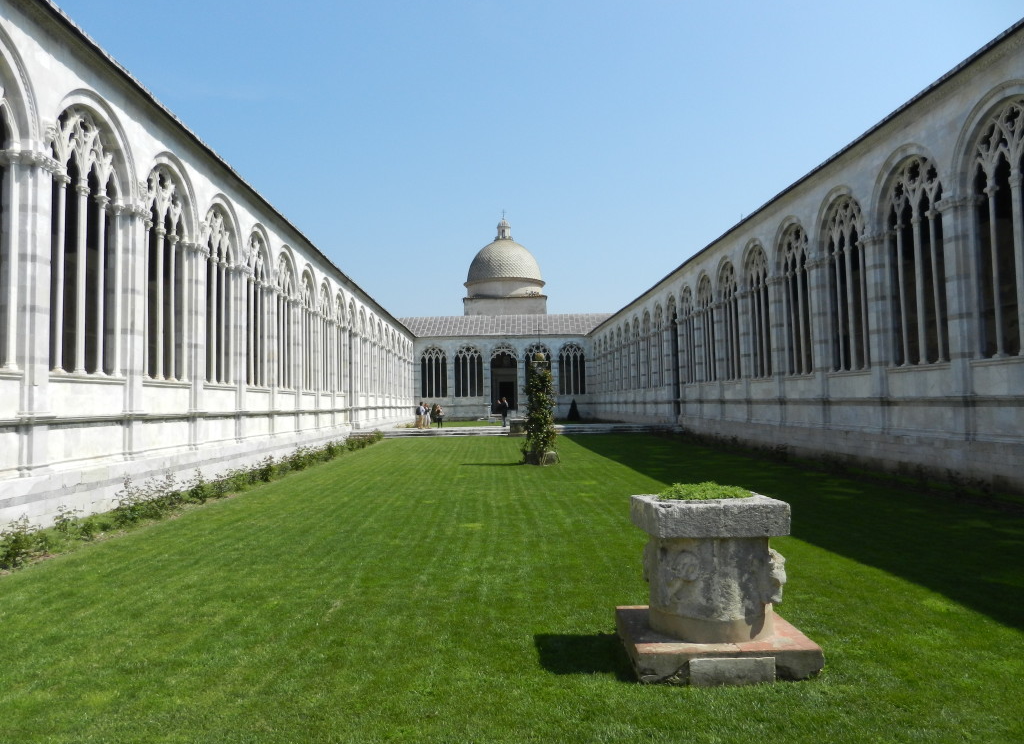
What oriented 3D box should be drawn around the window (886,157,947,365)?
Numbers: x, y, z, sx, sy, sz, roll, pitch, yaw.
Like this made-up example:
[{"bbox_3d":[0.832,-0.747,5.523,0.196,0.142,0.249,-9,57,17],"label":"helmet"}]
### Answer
[{"bbox_3d":[11.400,-3.224,21.082,0.450,5.970,3.050,-1,-2,-2],"label":"window"}]

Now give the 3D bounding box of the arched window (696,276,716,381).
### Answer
[{"bbox_3d":[10.779,-2.366,41.096,0.450,5.970,3.050,-1,-2,-2],"label":"arched window"}]

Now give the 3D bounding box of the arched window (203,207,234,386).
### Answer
[{"bbox_3d":[-9.641,-2.535,24.050,0.485,5.946,3.104,-1,-2,-2],"label":"arched window"}]

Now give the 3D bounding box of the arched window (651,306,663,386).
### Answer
[{"bbox_3d":[10.355,-1.766,51.659,0.485,5.946,3.104,-1,-2,-2],"label":"arched window"}]

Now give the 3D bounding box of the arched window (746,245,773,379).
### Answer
[{"bbox_3d":[11.025,-2.706,33.170,0.450,5.970,3.050,-1,-2,-2],"label":"arched window"}]

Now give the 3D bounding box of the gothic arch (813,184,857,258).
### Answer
[{"bbox_3d":[11.170,-5.273,25.437,0.500,2.100,3.600,-1,-2,-2],"label":"gothic arch"}]

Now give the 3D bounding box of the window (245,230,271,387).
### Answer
[{"bbox_3d":[-9.746,-2.368,27.925,0.485,5.946,3.104,-1,-2,-2],"label":"window"}]

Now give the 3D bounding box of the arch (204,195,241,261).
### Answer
[{"bbox_3d":[-9.668,-4.807,24.147,0.485,2.115,3.395,-1,-2,-2],"label":"arch"}]

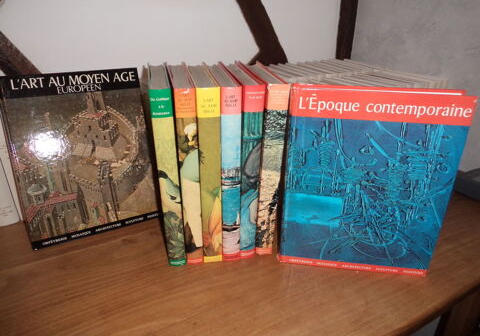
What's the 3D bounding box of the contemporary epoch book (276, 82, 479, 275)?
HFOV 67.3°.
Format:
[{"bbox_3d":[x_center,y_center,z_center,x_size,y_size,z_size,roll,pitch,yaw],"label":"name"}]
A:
[{"bbox_3d":[0.192,0.027,0.560,0.239,0.295,0.032,4,24,7],"label":"contemporary epoch book"}]

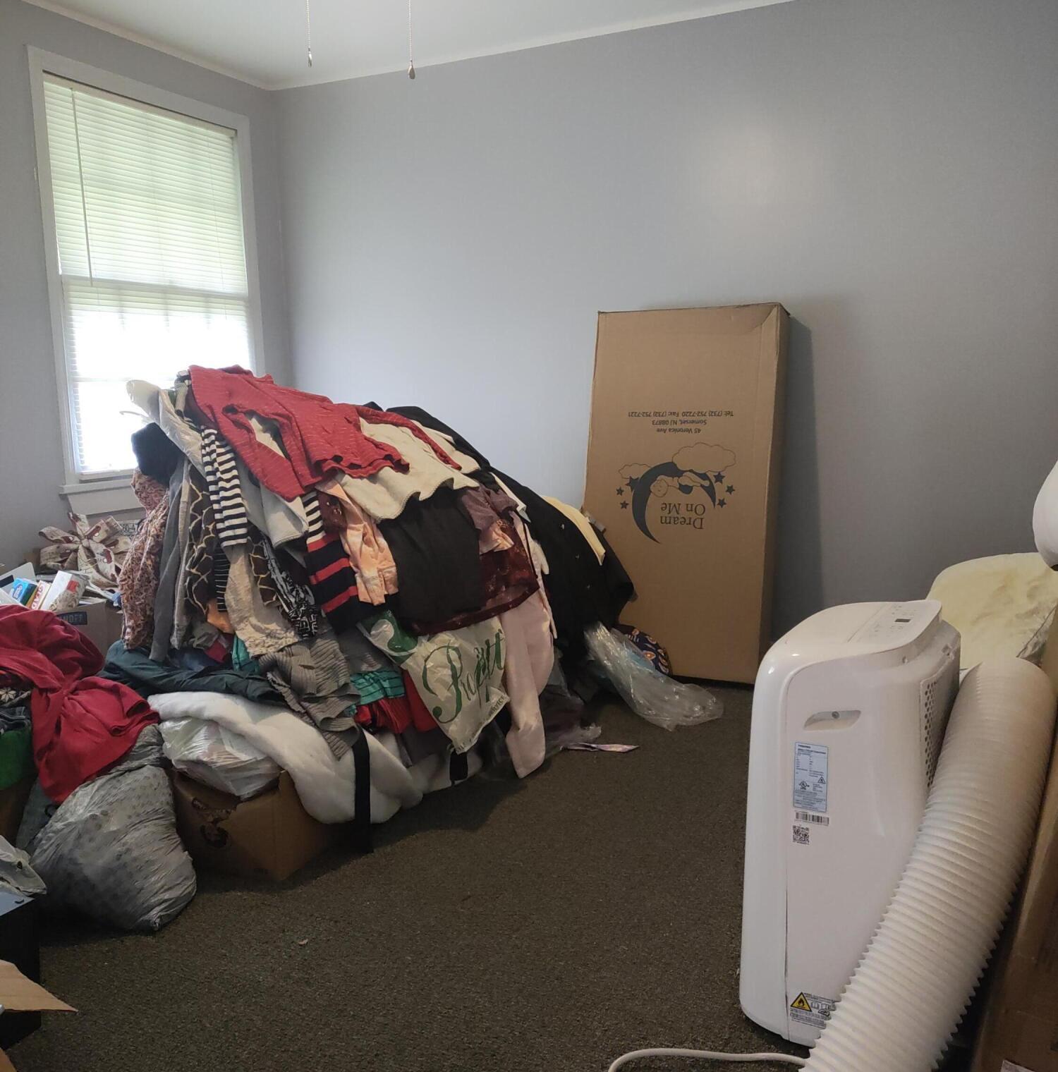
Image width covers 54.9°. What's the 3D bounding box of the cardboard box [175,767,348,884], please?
[{"bbox_3d":[-0.665,0.633,2.519,0.370,0.240,0.330,3,9,25],"label":"cardboard box"}]

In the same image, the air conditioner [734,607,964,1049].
[{"bbox_3d":[0.556,0.484,1.743,0.330,0.705,0.350,3,10,28],"label":"air conditioner"}]

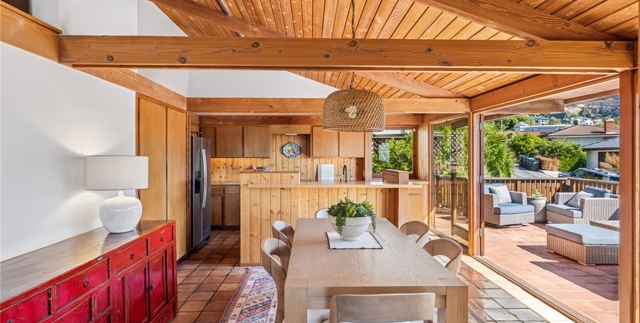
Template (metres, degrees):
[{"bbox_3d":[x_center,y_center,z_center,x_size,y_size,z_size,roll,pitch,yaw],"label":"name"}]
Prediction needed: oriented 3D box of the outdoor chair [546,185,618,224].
[{"bbox_3d":[5.255,0.927,6.818,0.900,0.820,0.930,0,1,4],"label":"outdoor chair"}]

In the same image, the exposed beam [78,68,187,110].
[{"bbox_3d":[-1.926,-0.799,3.580,0.135,0.180,2.370,0,1,-2],"label":"exposed beam"}]

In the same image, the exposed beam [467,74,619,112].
[{"bbox_3d":[2.274,-0.797,3.723,0.140,0.185,2.370,0,1,-2],"label":"exposed beam"}]

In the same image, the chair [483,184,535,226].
[{"bbox_3d":[3.948,0.917,7.411,0.920,0.820,0.870,0,1,-19],"label":"chair"}]

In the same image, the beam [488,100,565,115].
[{"bbox_3d":[2.941,-0.825,4.996,1.220,0.185,0.130,0,1,-2],"label":"beam"}]

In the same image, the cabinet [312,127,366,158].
[{"bbox_3d":[0.382,-0.386,6.857,1.070,0.630,0.330,0,1,-2],"label":"cabinet"}]

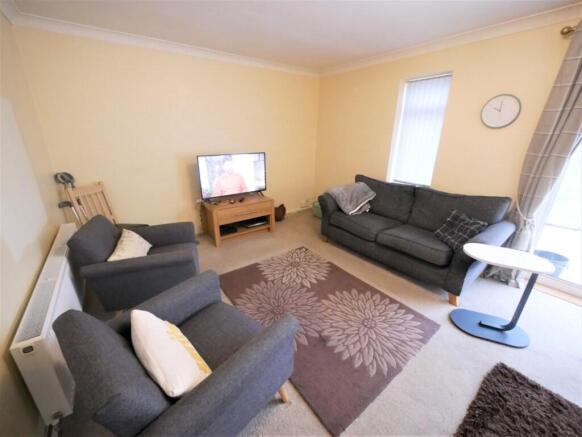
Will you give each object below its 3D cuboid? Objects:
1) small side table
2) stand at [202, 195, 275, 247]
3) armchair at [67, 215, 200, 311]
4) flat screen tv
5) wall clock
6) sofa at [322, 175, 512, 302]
[{"bbox_3d":[1.570,0.574,1.805,0.540,0.630,0.350,9,23,22],"label":"small side table"},{"bbox_3d":[-0.748,-0.013,3.464,0.890,0.505,0.480,-14,26,-32],"label":"stand"},{"bbox_3d":[-1.203,0.393,2.029,0.800,0.810,0.750,-7,23,-18],"label":"armchair"},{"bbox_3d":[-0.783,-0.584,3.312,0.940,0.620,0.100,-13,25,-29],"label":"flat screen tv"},{"bbox_3d":[2.020,-1.036,2.278,0.040,0.297,0.297,-16,26,-34],"label":"wall clock"},{"bbox_3d":[1.278,0.059,2.808,0.900,0.850,1.890,-17,27,-36],"label":"sofa"}]

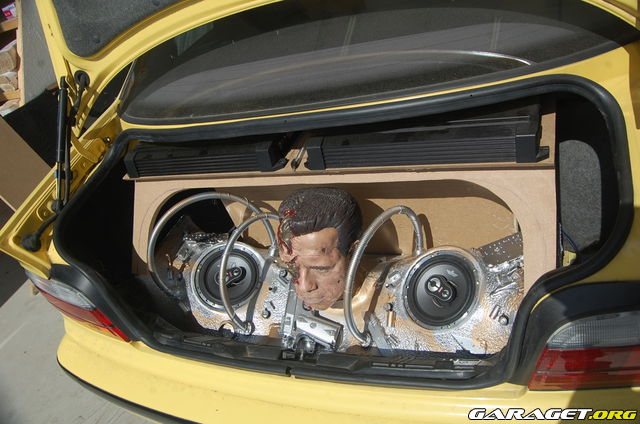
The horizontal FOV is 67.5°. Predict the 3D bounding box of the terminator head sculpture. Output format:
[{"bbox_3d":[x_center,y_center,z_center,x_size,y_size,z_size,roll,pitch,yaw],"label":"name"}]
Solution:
[{"bbox_3d":[0.002,0.072,1.040,0.178,0.255,0.228,-2,34,25],"label":"terminator head sculpture"}]

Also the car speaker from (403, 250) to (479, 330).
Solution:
[{"bbox_3d":[0.253,0.164,0.972,0.167,0.065,0.167,22,81,46],"label":"car speaker"}]

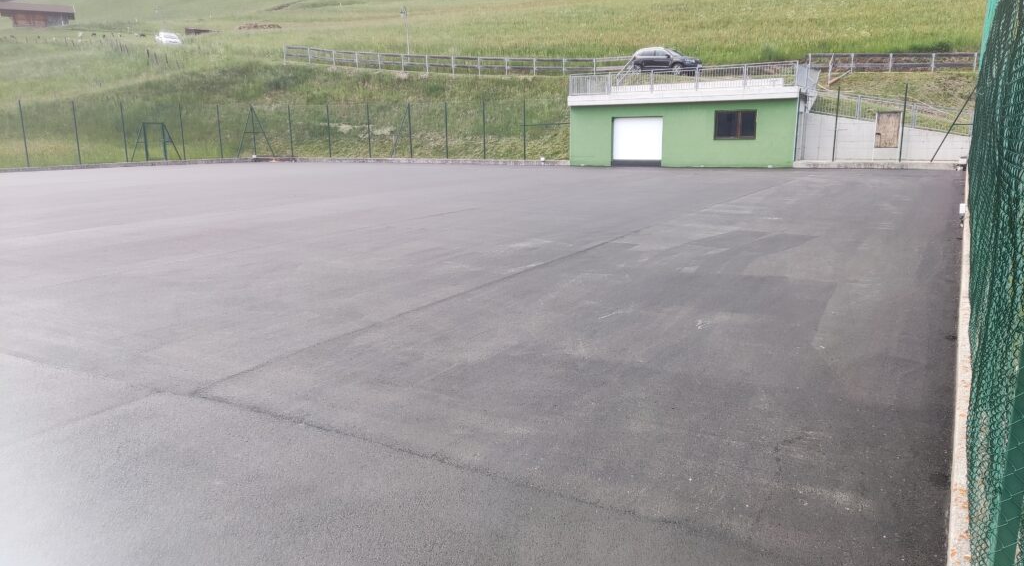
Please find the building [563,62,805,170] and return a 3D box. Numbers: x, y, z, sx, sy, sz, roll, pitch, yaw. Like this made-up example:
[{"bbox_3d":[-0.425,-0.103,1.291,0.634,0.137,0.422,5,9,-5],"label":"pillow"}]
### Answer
[{"bbox_3d":[8.445,-7.619,34.394,10.253,4.197,4.994,6,13,29],"label":"building"}]

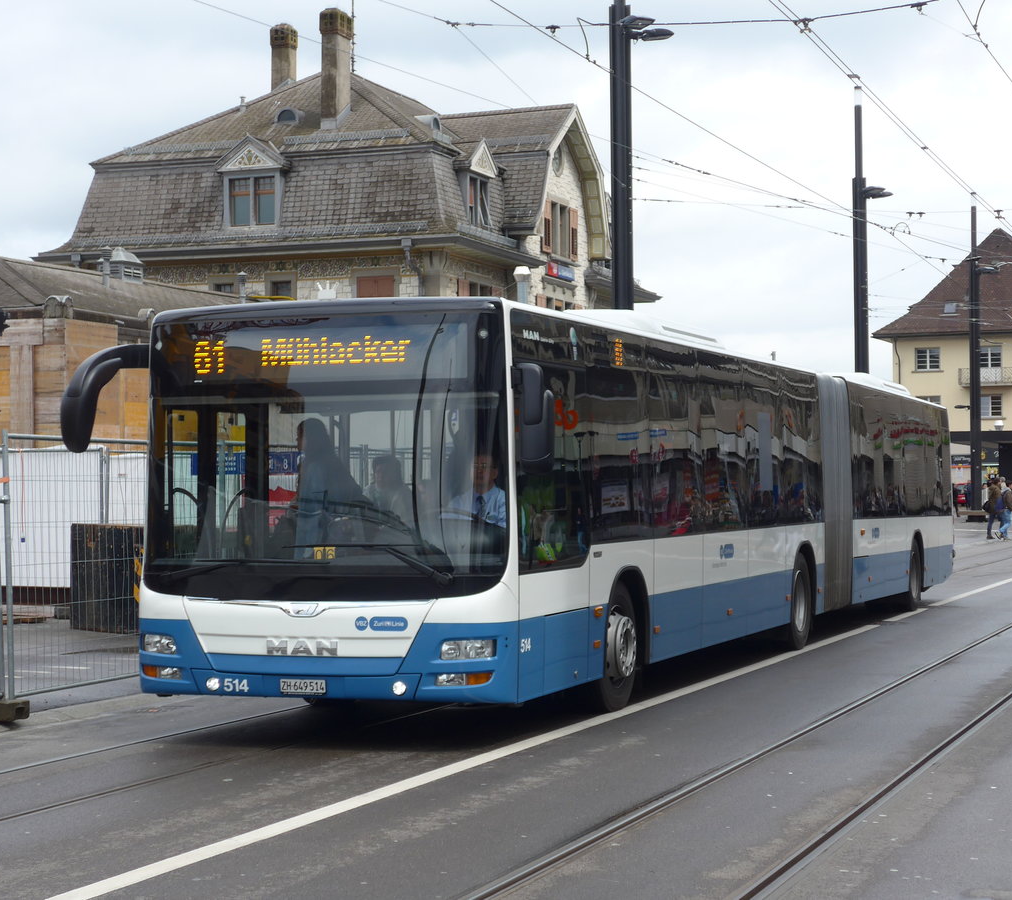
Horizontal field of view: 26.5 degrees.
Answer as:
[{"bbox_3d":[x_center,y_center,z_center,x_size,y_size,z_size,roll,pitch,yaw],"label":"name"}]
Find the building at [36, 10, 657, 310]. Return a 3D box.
[{"bbox_3d":[-4.359,-5.940,78.081,15.400,17.200,22.400,0,-1,20],"label":"building"}]

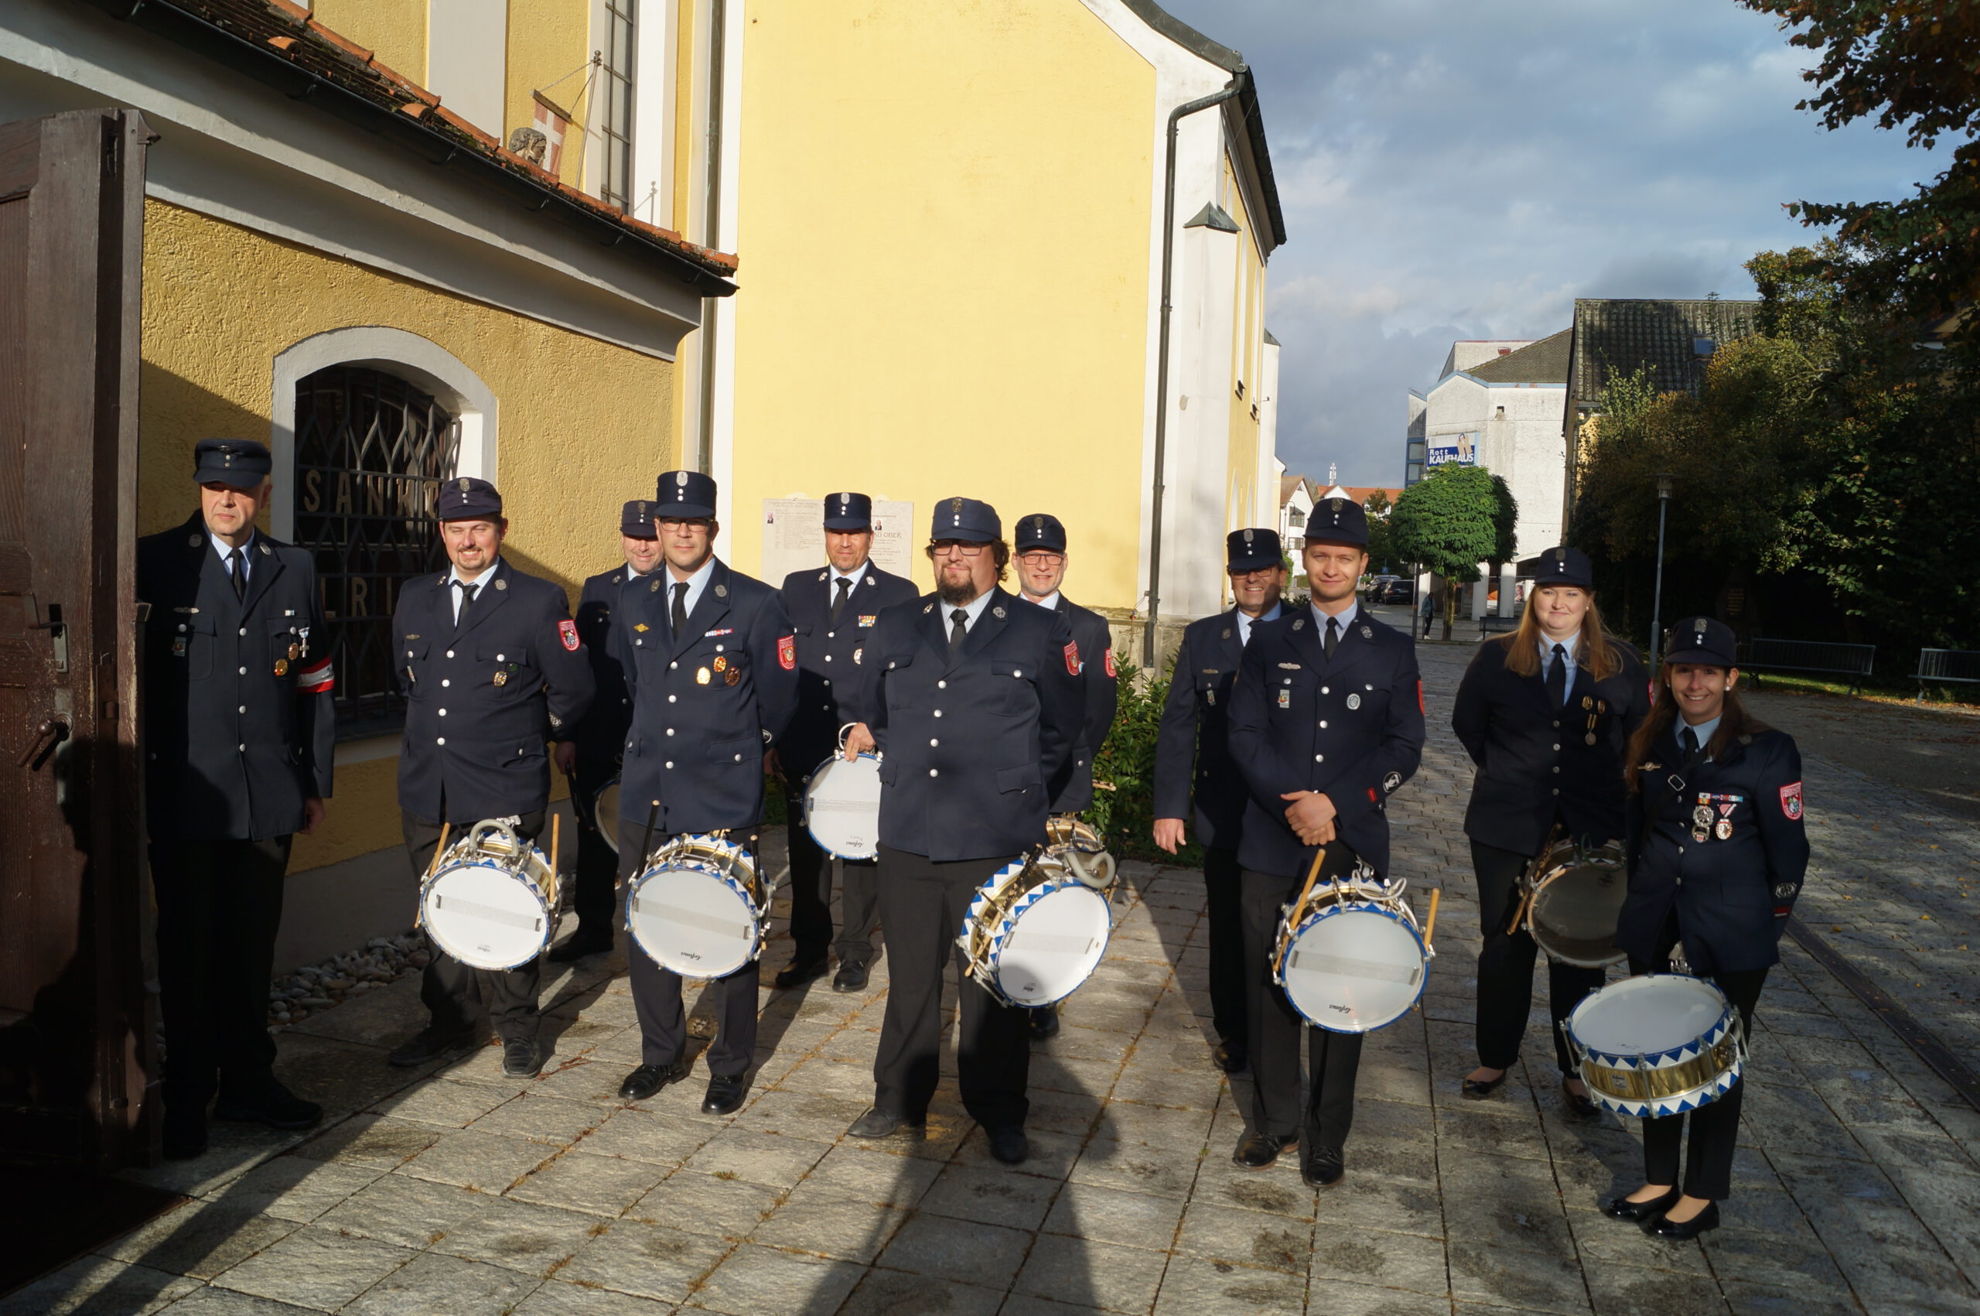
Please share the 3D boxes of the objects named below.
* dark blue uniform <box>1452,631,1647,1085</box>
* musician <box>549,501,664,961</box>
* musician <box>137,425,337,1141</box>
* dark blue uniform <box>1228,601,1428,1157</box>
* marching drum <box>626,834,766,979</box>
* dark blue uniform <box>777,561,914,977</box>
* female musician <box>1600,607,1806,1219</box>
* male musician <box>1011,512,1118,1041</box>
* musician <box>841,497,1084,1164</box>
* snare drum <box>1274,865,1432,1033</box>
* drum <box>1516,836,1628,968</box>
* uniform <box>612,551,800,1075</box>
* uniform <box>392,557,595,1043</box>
[{"bbox_3d":[1.812,0.652,4.844,0.600,1.430,0.360,3,3,20],"label":"dark blue uniform"},{"bbox_3d":[-1.470,0.284,6.103,0.600,1.820,0.420,2,3,-5],"label":"musician"},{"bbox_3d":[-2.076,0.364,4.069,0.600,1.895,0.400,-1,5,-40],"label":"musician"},{"bbox_3d":[0.926,0.601,4.104,0.540,1.499,0.360,3,4,12],"label":"dark blue uniform"},{"bbox_3d":[-0.836,0.721,4.304,0.385,0.385,0.170,0,25,10],"label":"marching drum"},{"bbox_3d":[-0.540,0.411,5.723,0.540,1.566,0.340,3,3,10],"label":"dark blue uniform"},{"bbox_3d":[1.892,0.699,3.941,0.380,1.630,0.500,-1,5,-45],"label":"female musician"},{"bbox_3d":[0.188,0.412,5.225,0.560,1.835,0.400,3,4,15],"label":"male musician"},{"bbox_3d":[-0.073,0.448,4.243,0.650,1.805,0.460,3,4,15],"label":"musician"},{"bbox_3d":[0.981,0.811,4.049,0.395,0.395,0.175,1,21,2],"label":"snare drum"},{"bbox_3d":[1.919,0.785,4.767,0.395,0.395,0.175,4,23,8],"label":"drum"},{"bbox_3d":[-0.871,0.478,4.530,0.550,1.573,0.350,3,4,19],"label":"uniform"},{"bbox_3d":[-1.594,0.459,4.696,0.620,1.550,0.420,3,4,12],"label":"uniform"}]

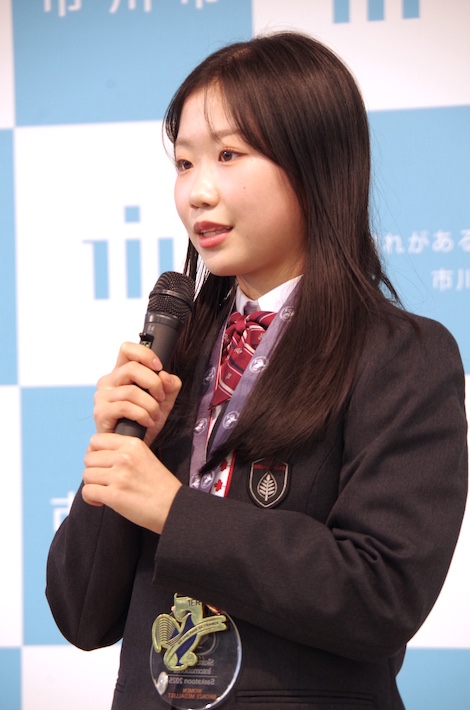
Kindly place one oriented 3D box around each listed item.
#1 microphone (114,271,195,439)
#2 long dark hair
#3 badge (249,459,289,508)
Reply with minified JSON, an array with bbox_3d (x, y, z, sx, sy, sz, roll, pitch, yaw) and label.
[{"bbox_3d":[-0.082,0.022,3.730,0.045,0.220,0.045,-1,-24,45],"label":"microphone"},{"bbox_3d":[0.045,-0.103,3.850,0.230,0.425,0.230,-3,-2,43],"label":"long dark hair"},{"bbox_3d":[0.033,0.121,3.760,0.045,0.052,0.004,3,-2,25],"label":"badge"}]

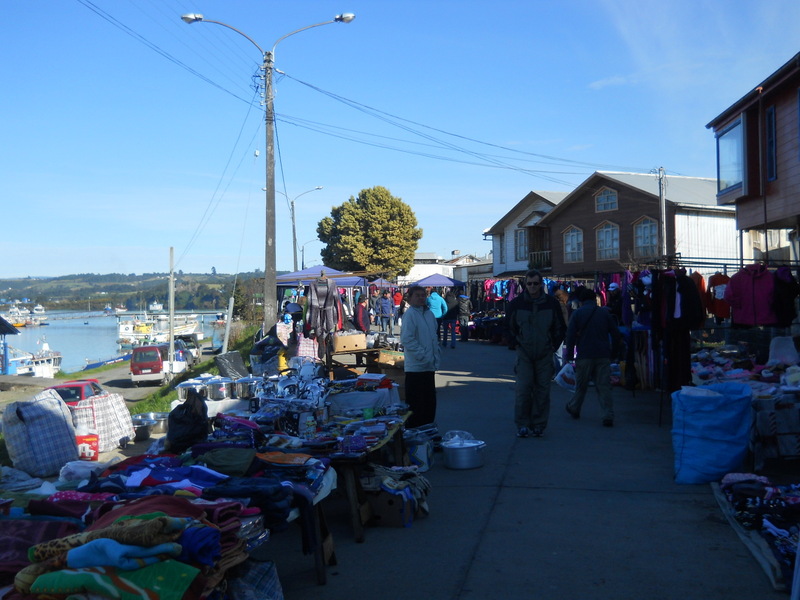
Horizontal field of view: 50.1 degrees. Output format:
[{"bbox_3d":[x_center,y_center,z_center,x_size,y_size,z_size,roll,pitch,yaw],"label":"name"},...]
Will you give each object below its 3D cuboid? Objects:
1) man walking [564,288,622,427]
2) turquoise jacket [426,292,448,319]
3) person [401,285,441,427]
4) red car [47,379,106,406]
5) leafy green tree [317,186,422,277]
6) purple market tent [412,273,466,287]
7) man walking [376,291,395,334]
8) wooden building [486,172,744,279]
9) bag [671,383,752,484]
[{"bbox_3d":[2.330,0.690,10.150,0.580,1.650,0.520,0,0,23],"label":"man walking"},{"bbox_3d":[1.180,0.170,27.000,0.660,0.820,0.420,0,0,0],"label":"turquoise jacket"},{"bbox_3d":[0.235,0.660,9.750,0.460,1.660,0.330,0,0,-37],"label":"person"},{"bbox_3d":[-10.200,3.300,26.500,1.650,1.420,4.300,0,0,-7],"label":"red car"},{"bbox_3d":[-2.140,-3.300,60.000,7.200,9.200,7.200,0,0,0],"label":"leafy green tree"},{"bbox_3d":[2.250,-0.080,50.000,2.800,2.900,2.800,0,0,15],"label":"purple market tent"},{"bbox_3d":[-0.520,0.500,32.000,0.550,1.740,0.520,0,0,18],"label":"man walking"},{"bbox_3d":[13.200,-2.400,45.700,10.000,7.600,17.500,0,0,-21],"label":"wooden building"},{"bbox_3d":[2.600,1.120,7.150,0.570,0.760,0.450,0,0,6],"label":"bag"}]

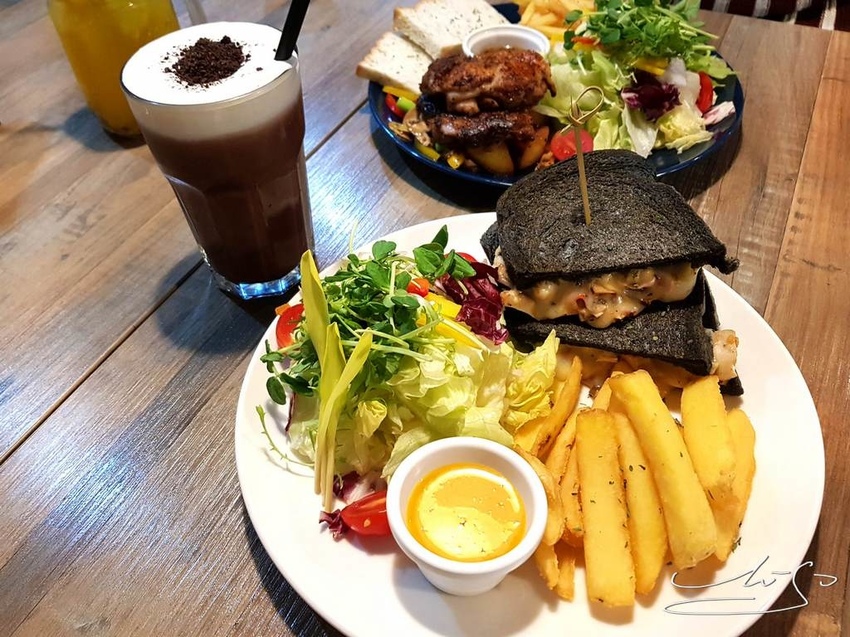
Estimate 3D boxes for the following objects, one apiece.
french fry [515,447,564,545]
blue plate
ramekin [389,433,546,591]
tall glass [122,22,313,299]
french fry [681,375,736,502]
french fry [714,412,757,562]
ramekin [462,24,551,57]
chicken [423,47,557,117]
[{"bbox_3d":[0.048,0.073,0.267,0.014,0.014,0.045,-12,51,-7],"label":"french fry"},{"bbox_3d":[0.096,-0.170,0.500,0.276,0.033,0.276,-2,47,2],"label":"blue plate"},{"bbox_3d":[0.017,0.083,0.258,0.059,0.040,0.059,-4,47,0],"label":"ramekin"},{"bbox_3d":[-0.105,-0.084,0.368,0.090,0.133,0.090,-4,47,0],"label":"tall glass"},{"bbox_3d":[0.126,0.050,0.278,0.018,0.016,0.059,5,51,8],"label":"french fry"},{"bbox_3d":[0.135,0.070,0.278,0.017,0.016,0.072,14,51,16],"label":"french fry"},{"bbox_3d":[0.061,-0.191,0.489,0.064,0.040,0.064,-4,47,0],"label":"ramekin"},{"bbox_3d":[0.043,-0.163,0.440,0.090,0.036,0.056,-3,47,1],"label":"chicken"}]

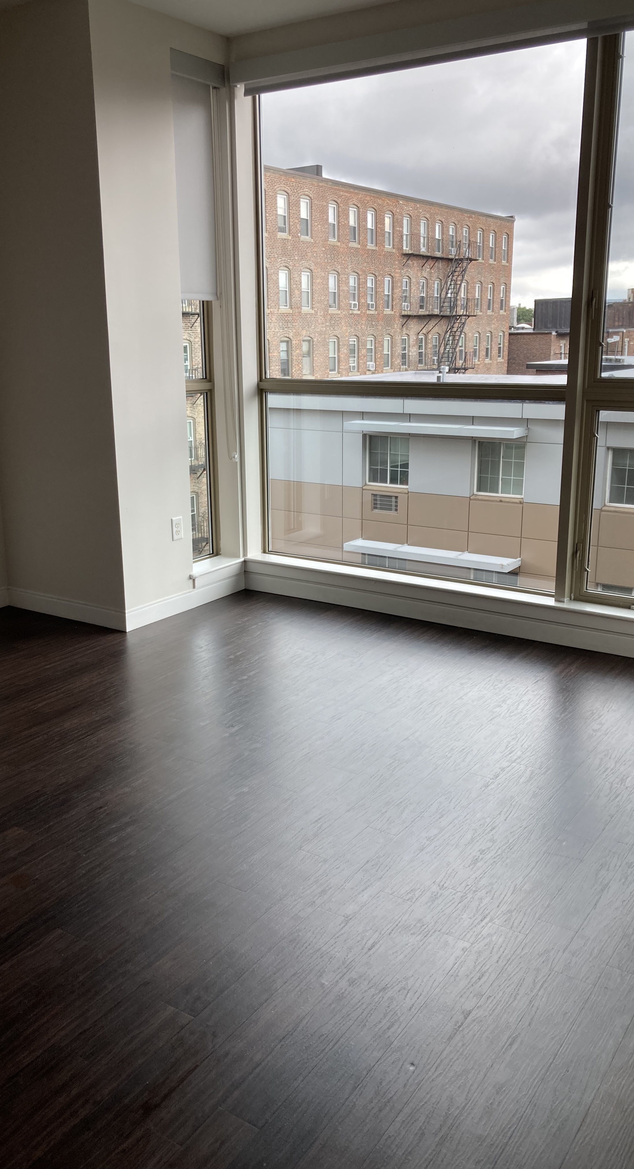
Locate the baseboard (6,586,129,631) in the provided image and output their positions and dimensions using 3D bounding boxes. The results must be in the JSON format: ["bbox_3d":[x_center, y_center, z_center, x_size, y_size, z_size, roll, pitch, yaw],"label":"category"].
[{"bbox_3d":[-1.306,0.124,4.915,0.885,0.104,0.020,9,17,32],"label":"baseboard"}]

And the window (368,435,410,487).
[{"bbox_3d":[1.606,-2.785,21.351,1.094,1.163,0.100,9,17,33],"label":"window"}]

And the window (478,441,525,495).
[{"bbox_3d":[3.862,-2.424,19.871,1.075,1.169,0.100,9,17,33],"label":"window"}]

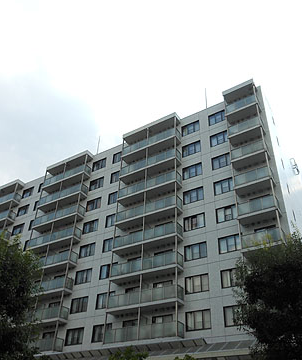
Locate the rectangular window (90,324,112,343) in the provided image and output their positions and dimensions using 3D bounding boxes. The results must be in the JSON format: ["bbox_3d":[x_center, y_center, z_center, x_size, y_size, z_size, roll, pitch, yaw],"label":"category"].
[{"bbox_3d":[-4.454,13.819,31.311,2.168,1.399,0.150,-19,-40,28],"label":"rectangular window"}]

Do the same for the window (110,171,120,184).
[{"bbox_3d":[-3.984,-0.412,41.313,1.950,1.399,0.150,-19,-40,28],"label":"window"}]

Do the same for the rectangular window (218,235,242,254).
[{"bbox_3d":[6.499,5.191,28.253,2.049,1.379,0.150,-19,-40,27],"label":"rectangular window"}]

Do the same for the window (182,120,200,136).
[{"bbox_3d":[4.333,-5.671,38.377,2.168,1.399,0.150,-19,-40,28],"label":"window"}]

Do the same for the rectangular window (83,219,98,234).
[{"bbox_3d":[-6.882,5.232,39.297,2.191,1.422,0.129,-19,-40,28],"label":"rectangular window"}]

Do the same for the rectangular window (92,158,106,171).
[{"bbox_3d":[-6.597,-1.876,44.342,2.212,1.388,0.147,-19,-39,28],"label":"rectangular window"}]

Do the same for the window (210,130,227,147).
[{"bbox_3d":[7.005,-4.264,35.172,2.168,1.399,0.150,-19,-40,28],"label":"window"}]

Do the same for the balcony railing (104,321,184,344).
[{"bbox_3d":[-0.676,12.681,28.331,7.152,1.225,1.263,-19,-39,28],"label":"balcony railing"}]

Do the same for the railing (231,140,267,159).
[{"bbox_3d":[8.977,-2.337,31.491,3.095,1.100,1.279,-19,-40,28],"label":"railing"}]

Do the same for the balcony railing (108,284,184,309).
[{"bbox_3d":[-0.583,10.317,29.920,7.152,1.225,1.263,-19,-39,28],"label":"balcony railing"}]

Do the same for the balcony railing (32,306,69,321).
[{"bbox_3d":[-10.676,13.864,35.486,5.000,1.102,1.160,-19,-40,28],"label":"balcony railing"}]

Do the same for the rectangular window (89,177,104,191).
[{"bbox_3d":[-6.603,0.498,42.136,2.163,1.379,0.150,-19,-40,27],"label":"rectangular window"}]

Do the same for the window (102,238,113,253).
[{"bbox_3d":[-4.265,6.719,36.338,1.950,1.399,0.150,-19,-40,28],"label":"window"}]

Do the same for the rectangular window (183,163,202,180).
[{"bbox_3d":[4.205,-0.845,35.287,2.135,1.413,0.120,-19,-40,28],"label":"rectangular window"}]

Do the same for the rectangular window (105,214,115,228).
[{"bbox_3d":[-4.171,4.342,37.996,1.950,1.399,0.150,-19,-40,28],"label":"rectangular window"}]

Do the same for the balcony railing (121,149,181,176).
[{"bbox_3d":[-0.142,-1.548,37.756,7.143,1.091,1.201,-19,-40,28],"label":"balcony railing"}]

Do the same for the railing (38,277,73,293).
[{"bbox_3d":[-11.521,11.711,37.394,7.343,1.091,1.201,-19,-40,28],"label":"railing"}]

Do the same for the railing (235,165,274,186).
[{"bbox_3d":[8.739,0.031,29.428,3.107,1.091,1.201,-19,-40,28],"label":"railing"}]

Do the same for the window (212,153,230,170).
[{"bbox_3d":[6.964,-1.808,33.757,2.150,1.413,0.120,-19,-40,28],"label":"window"}]

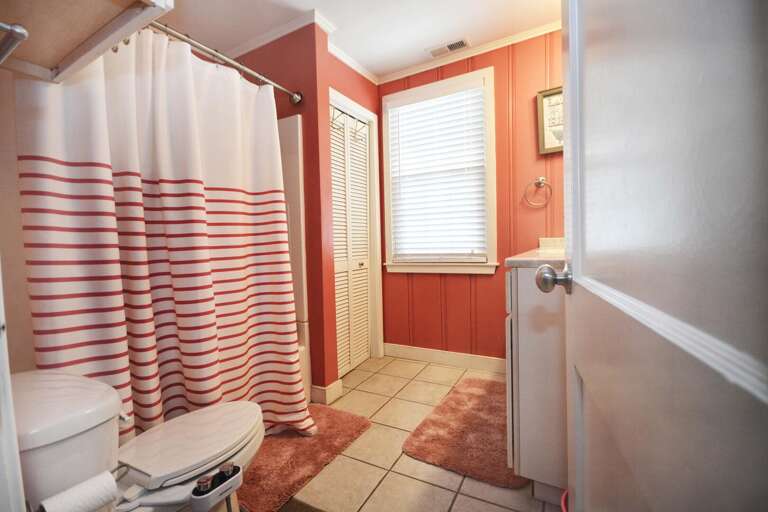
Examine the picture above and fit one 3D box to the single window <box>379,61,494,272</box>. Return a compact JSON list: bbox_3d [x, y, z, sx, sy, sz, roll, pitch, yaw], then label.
[{"bbox_3d":[0.417,-0.625,2.621,0.975,1.544,0.099,-1,1,28],"label":"single window"}]

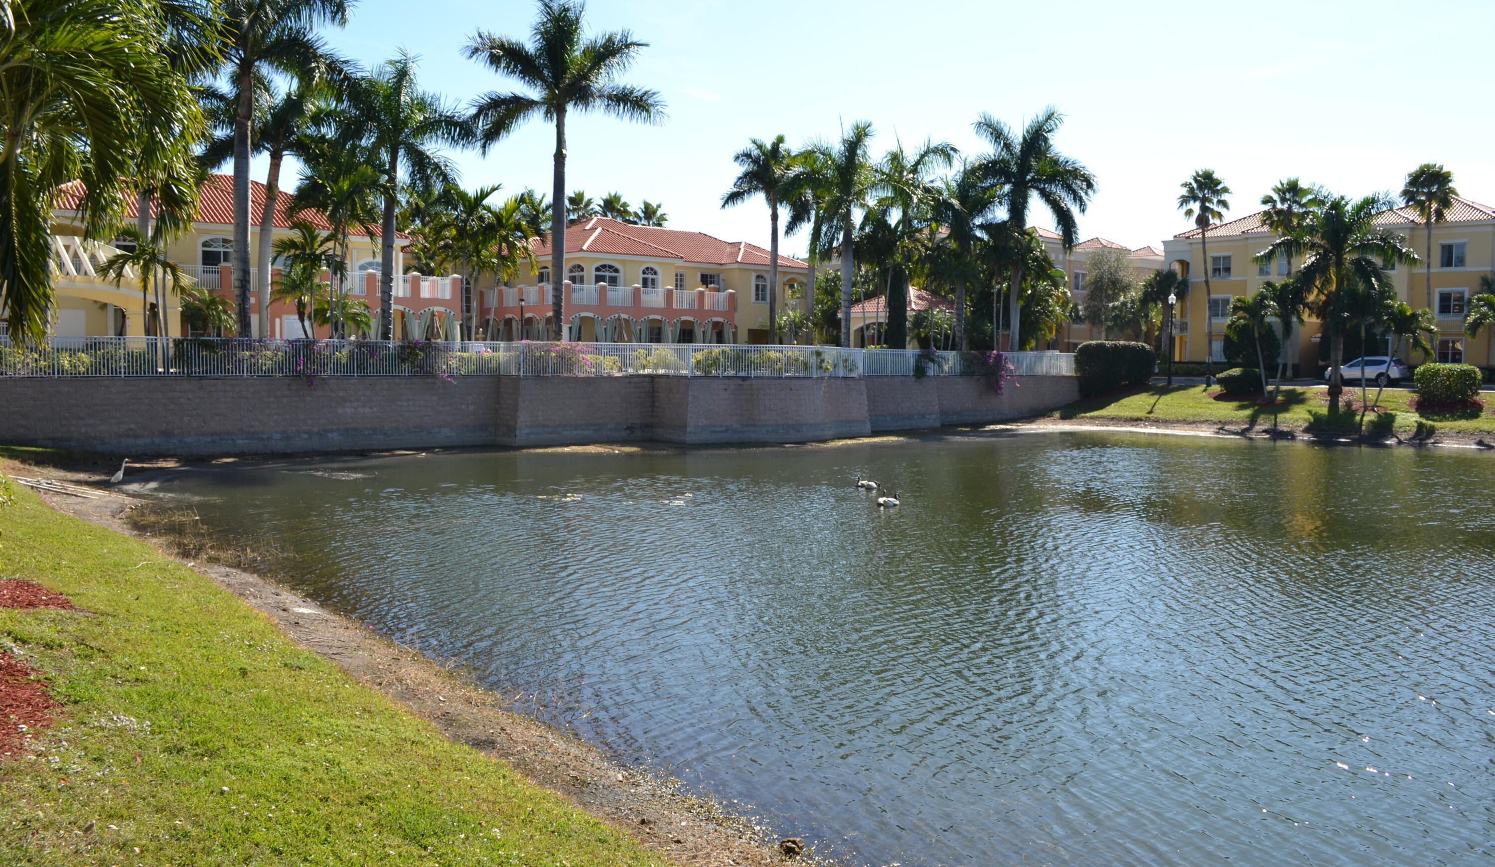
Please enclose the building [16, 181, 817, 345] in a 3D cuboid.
[{"bbox_3d":[-16.415,-8.184,62.525,41.000,9.800,16.500,-2,4,-36],"label":"building"}]

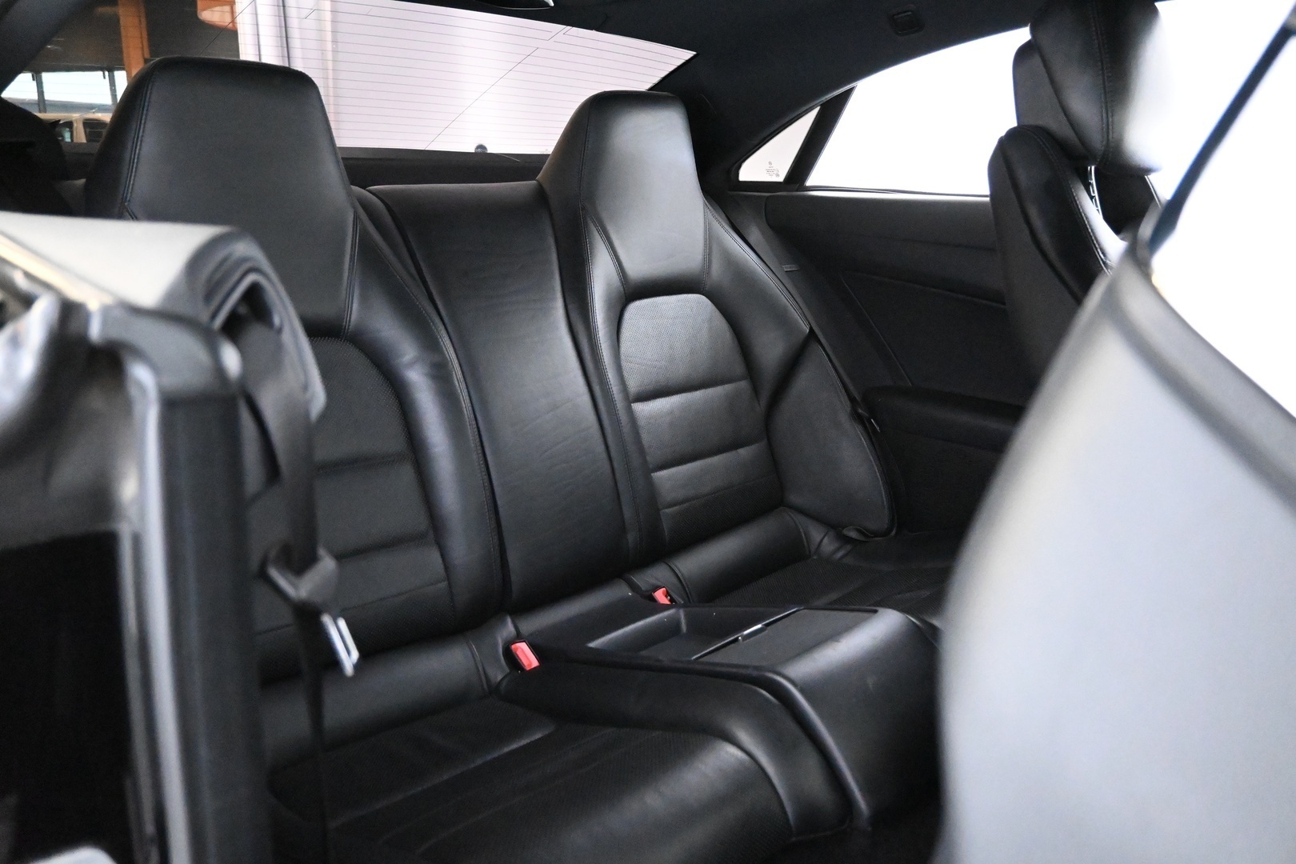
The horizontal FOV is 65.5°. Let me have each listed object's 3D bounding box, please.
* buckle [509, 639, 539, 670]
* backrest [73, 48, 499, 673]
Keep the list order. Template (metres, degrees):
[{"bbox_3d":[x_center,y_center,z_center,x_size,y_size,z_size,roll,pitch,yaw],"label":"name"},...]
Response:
[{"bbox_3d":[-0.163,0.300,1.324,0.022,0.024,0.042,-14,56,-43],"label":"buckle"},{"bbox_3d":[-0.424,-0.069,1.214,0.445,0.770,0.252,-14,0,-43],"label":"backrest"}]

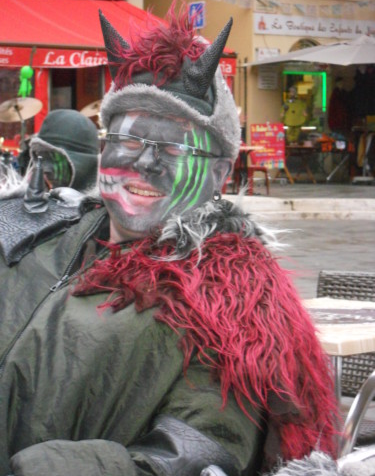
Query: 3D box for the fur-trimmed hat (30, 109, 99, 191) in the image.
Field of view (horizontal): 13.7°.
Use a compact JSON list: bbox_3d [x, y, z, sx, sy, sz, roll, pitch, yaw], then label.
[{"bbox_3d":[-0.363,-0.255,4.600,0.240,0.270,0.200,-3,5,-41],"label":"fur-trimmed hat"}]

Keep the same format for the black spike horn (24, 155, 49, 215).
[{"bbox_3d":[-0.223,-0.079,2.300,0.038,0.084,0.038,2,2,0],"label":"black spike horn"}]

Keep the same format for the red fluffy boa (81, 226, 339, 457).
[{"bbox_3d":[0.027,0.147,2.120,0.340,0.320,0.280,2,4,30],"label":"red fluffy boa"}]

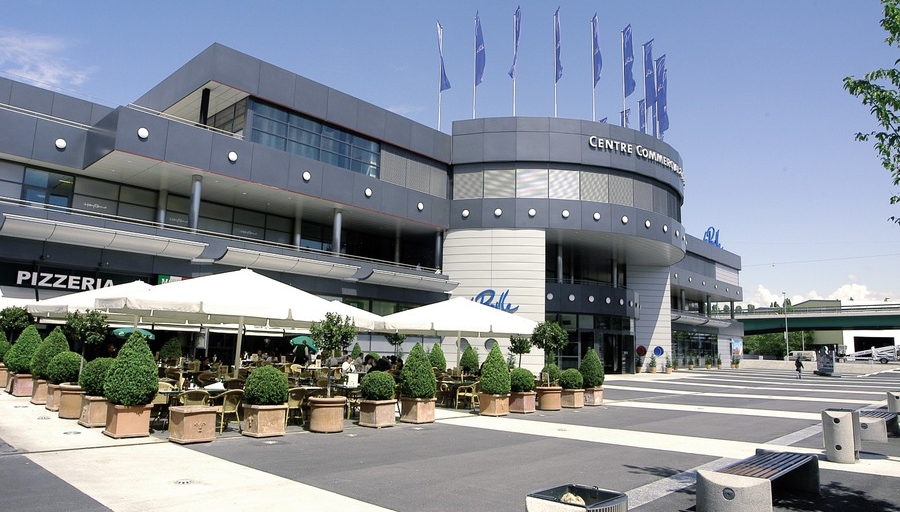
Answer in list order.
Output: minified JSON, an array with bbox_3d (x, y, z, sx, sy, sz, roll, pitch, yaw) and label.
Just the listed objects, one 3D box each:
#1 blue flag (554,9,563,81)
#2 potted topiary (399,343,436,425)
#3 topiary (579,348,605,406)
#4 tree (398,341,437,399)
[{"bbox_3d":[6.918,-13.455,35.106,0.300,4.800,0.950,3,-10,-11],"label":"blue flag"},{"bbox_3d":[-0.721,2.932,12.890,0.810,1.790,0.810,9,-12,-40],"label":"potted topiary"},{"bbox_3d":[4.487,3.782,17.395,0.780,1.780,0.780,7,-10,-30],"label":"topiary"},{"bbox_3d":[-0.739,2.632,12.700,0.820,1.290,0.820,1,-10,0],"label":"tree"}]

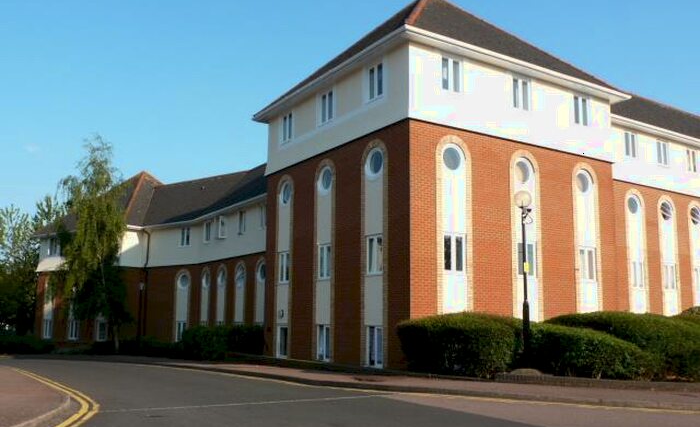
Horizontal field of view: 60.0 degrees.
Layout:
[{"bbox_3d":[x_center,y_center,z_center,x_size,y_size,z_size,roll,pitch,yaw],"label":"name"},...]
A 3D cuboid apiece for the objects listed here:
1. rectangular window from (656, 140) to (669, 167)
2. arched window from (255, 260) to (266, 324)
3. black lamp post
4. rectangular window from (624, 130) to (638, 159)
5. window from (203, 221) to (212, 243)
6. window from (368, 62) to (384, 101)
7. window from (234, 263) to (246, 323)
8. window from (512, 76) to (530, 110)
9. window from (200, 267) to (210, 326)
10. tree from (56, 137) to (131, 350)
[{"bbox_3d":[13.201,-2.554,25.633,0.880,1.170,0.120,6,-11,-30],"label":"rectangular window"},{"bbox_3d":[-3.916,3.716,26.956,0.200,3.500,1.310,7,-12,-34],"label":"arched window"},{"bbox_3d":[4.245,1.638,14.599,0.440,4.450,0.420,6,-11,-32],"label":"black lamp post"},{"bbox_3d":[11.601,-2.796,25.109,0.930,1.234,0.150,6,-11,-32],"label":"rectangular window"},{"bbox_3d":[-7.910,1.064,33.901,0.150,1.256,1.080,7,-11,-32],"label":"window"},{"bbox_3d":[0.834,-4.028,18.555,0.150,1.286,0.931,7,-11,-32],"label":"window"},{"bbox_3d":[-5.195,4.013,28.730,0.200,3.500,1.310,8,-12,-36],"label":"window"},{"bbox_3d":[5.489,-3.804,19.530,0.835,1.186,0.150,6,-11,-32],"label":"window"},{"bbox_3d":[-7.808,4.736,33.119,0.200,3.477,1.300,7,-11,-32],"label":"window"},{"bbox_3d":[-11.564,1.201,27.381,3.400,9.795,3.400,0,-10,0],"label":"tree"}]

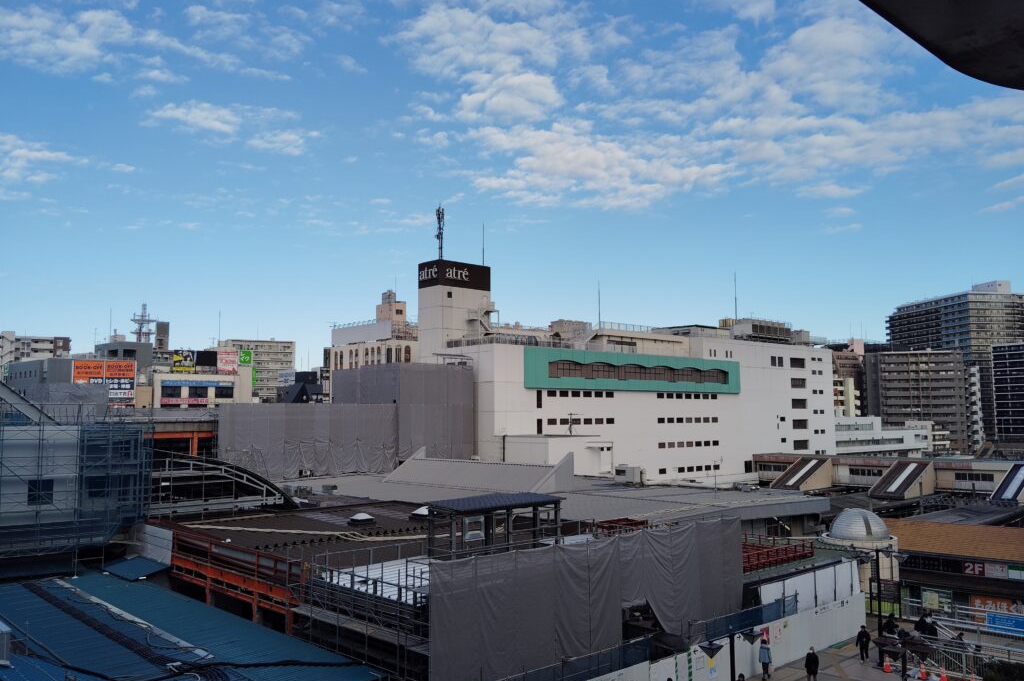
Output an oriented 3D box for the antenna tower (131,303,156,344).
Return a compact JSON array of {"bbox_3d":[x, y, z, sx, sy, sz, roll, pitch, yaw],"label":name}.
[{"bbox_3d":[-111.570,-4.940,251.487,6.600,12.352,6.600,1,-5,-17],"label":"antenna tower"}]

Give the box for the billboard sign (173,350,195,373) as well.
[{"bbox_3d":[-67.935,4.308,172.331,4.700,4.475,0.500,2,-6,-27],"label":"billboard sign"}]

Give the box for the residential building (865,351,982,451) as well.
[{"bbox_3d":[145.594,23.717,298.492,30.695,38.304,15.000,-1,-5,3],"label":"residential building"}]

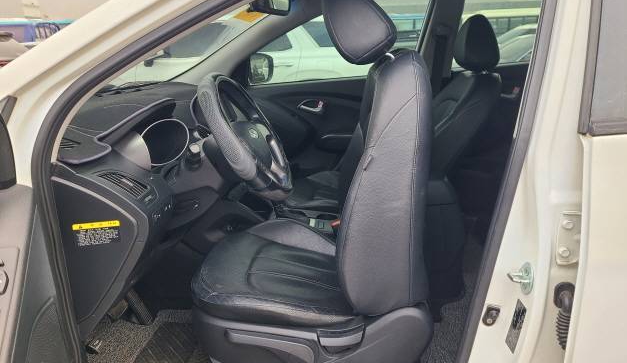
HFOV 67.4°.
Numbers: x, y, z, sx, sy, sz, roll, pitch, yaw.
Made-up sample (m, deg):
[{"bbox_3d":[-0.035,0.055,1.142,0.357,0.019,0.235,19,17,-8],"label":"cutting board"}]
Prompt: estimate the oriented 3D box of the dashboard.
[{"bbox_3d":[-0.528,-0.093,1.741,0.590,0.560,1.420,2,17,7],"label":"dashboard"}]

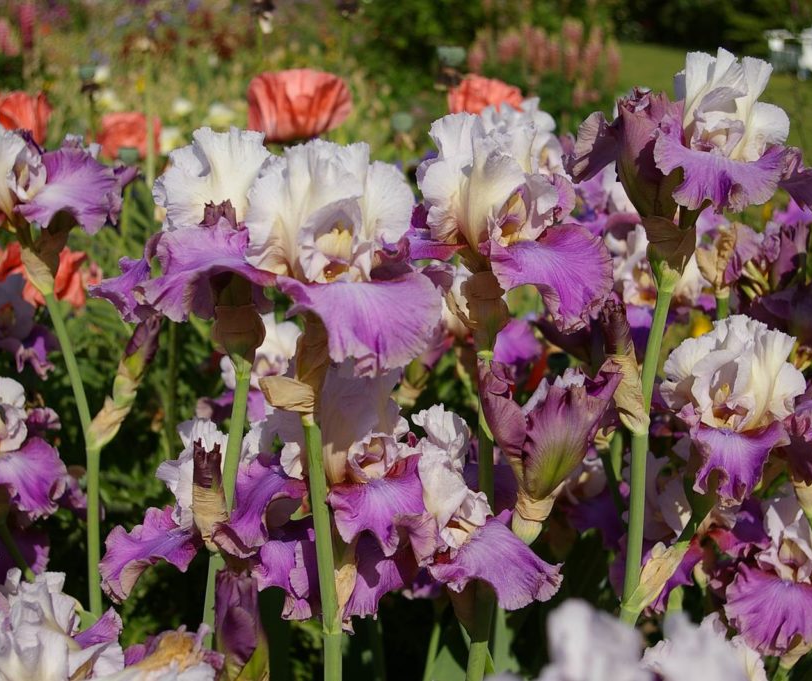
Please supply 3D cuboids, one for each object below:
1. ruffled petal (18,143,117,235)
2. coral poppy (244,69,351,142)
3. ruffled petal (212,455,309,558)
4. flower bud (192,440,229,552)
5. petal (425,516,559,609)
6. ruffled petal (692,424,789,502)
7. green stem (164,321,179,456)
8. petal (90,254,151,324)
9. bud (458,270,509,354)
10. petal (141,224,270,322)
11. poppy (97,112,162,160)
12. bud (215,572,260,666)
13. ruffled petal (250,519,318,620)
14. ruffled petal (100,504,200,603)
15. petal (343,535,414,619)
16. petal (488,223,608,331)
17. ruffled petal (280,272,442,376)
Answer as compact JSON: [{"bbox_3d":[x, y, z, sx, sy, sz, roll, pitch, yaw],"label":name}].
[{"bbox_3d":[-0.284,-0.128,1.170,0.075,0.073,0.080,11,17,43],"label":"ruffled petal"},{"bbox_3d":[-0.126,-0.277,1.650,0.124,0.088,0.120,0,12,0],"label":"coral poppy"},{"bbox_3d":[-0.115,0.132,1.100,0.072,0.075,0.072,-11,16,-41],"label":"ruffled petal"},{"bbox_3d":[-0.136,0.109,0.970,0.026,0.076,0.026,-5,14,1],"label":"flower bud"},{"bbox_3d":[0.055,0.141,0.880,0.073,0.043,0.072,-12,19,-40],"label":"petal"},{"bbox_3d":[0.272,0.101,1.140,0.073,0.057,0.050,3,15,12],"label":"ruffled petal"},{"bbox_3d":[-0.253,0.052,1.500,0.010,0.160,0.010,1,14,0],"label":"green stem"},{"bbox_3d":[-0.212,-0.038,1.050,0.065,0.046,0.060,-7,16,-24],"label":"petal"},{"bbox_3d":[0.061,-0.023,1.100,0.040,0.062,0.040,0,15,0],"label":"bud"},{"bbox_3d":[-0.145,-0.049,1.010,0.090,0.070,0.075,5,13,24],"label":"petal"},{"bbox_3d":[-0.486,-0.359,2.450,0.115,0.082,0.110,0,12,0],"label":"poppy"},{"bbox_3d":[-0.113,0.186,0.930,0.031,0.064,0.031,0,14,0],"label":"bud"},{"bbox_3d":[-0.095,0.181,1.100,0.049,0.073,0.045,4,16,14],"label":"ruffled petal"},{"bbox_3d":[-0.182,0.152,0.990,0.072,0.052,0.060,-5,15,-19],"label":"ruffled petal"},{"bbox_3d":[-0.022,0.190,1.120,0.054,0.059,0.045,5,16,19],"label":"petal"},{"bbox_3d":[0.103,-0.044,1.000,0.078,0.075,0.072,-10,15,-38],"label":"petal"},{"bbox_3d":[-0.029,-0.010,0.900,0.100,0.066,0.070,-2,12,-9],"label":"ruffled petal"}]

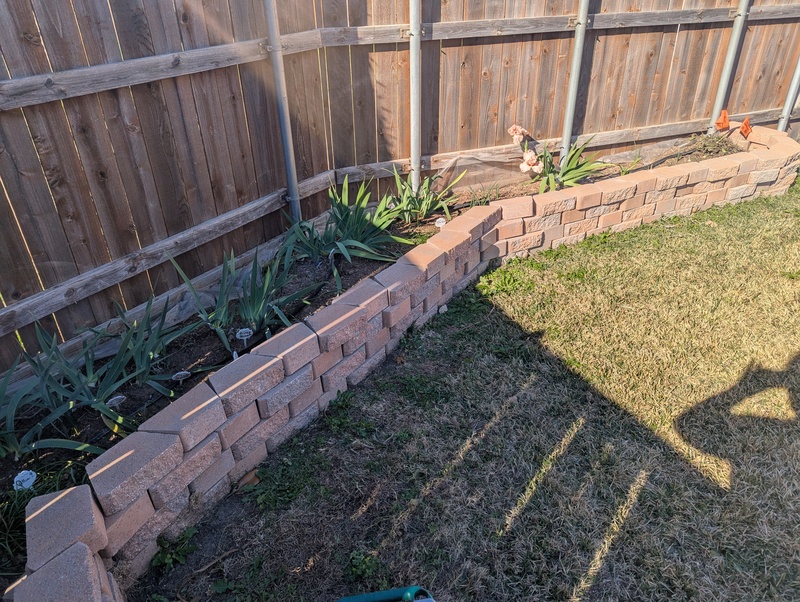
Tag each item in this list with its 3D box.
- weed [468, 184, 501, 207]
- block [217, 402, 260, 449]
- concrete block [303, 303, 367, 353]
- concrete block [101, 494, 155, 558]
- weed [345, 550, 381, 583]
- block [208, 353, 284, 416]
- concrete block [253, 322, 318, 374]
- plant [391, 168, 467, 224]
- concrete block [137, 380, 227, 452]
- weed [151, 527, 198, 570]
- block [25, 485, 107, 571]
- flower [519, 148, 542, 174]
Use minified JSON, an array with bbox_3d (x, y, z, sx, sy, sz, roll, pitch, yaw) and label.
[{"bbox_3d":[0.552,-0.692,3.604,0.180,0.130,0.120,-2,30,0],"label":"weed"},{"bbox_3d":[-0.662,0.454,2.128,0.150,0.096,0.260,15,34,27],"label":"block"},{"bbox_3d":[-0.317,0.117,2.616,0.165,0.097,0.298,22,38,34],"label":"concrete block"},{"bbox_3d":[-0.958,0.706,1.852,0.163,0.097,0.285,13,34,24],"label":"concrete block"},{"bbox_3d":[-0.125,0.884,1.850,0.110,0.050,0.090,-1,30,0],"label":"weed"},{"bbox_3d":[-0.624,0.326,2.216,0.160,0.101,0.300,18,35,30],"label":"block"},{"bbox_3d":[-0.481,0.221,2.452,0.165,0.097,0.298,20,37,32],"label":"concrete block"},{"bbox_3d":[0.183,-0.703,3.700,0.460,0.300,0.340,-1,30,0],"label":"plant"},{"bbox_3d":[-0.776,0.439,2.027,0.152,0.101,0.297,16,34,27],"label":"concrete block"},{"bbox_3d":[-0.760,0.819,1.843,0.150,0.070,0.115,-2,30,0],"label":"weed"},{"bbox_3d":[-0.955,0.662,1.589,0.150,0.096,0.288,-19,34,-27],"label":"block"},{"bbox_3d":[0.952,-1.017,4.050,0.165,0.155,0.150,-1,30,0],"label":"flower"}]

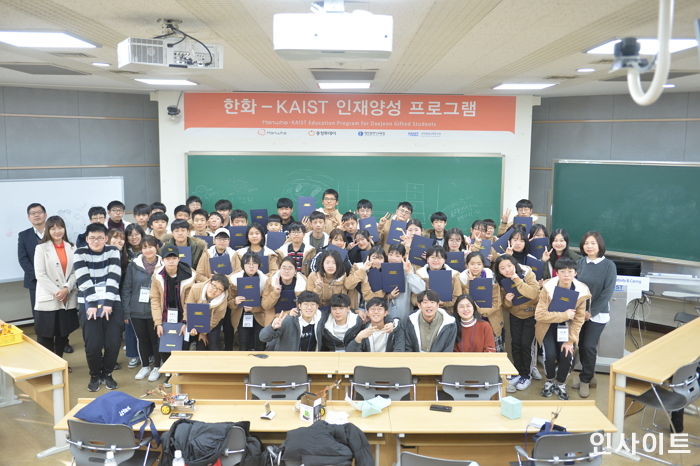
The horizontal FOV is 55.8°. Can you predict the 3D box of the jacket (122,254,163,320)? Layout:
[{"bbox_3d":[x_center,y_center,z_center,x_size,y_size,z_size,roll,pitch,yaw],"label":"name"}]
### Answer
[{"bbox_3d":[-2.171,0.540,6.947,0.450,0.690,0.300,-1,7,-11],"label":"jacket"}]

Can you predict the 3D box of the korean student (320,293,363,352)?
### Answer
[{"bbox_3d":[-0.078,1.114,5.940,0.470,1.140,0.480,0,7,0],"label":"korean student"}]

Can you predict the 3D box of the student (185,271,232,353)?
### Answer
[{"bbox_3d":[-1.372,0.970,6.422,0.480,1.171,0.580,0,7,-7],"label":"student"}]

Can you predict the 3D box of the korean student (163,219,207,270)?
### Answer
[{"bbox_3d":[-1.817,0.666,7.245,0.520,1.670,0.360,0,7,-3],"label":"korean student"}]

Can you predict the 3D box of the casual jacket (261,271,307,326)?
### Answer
[{"bbox_3d":[-0.658,0.658,6.638,0.500,0.620,0.380,0,7,-4],"label":"casual jacket"}]

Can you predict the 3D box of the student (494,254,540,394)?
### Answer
[{"bbox_3d":[1.665,0.897,6.608,0.500,1.400,0.460,2,8,12],"label":"student"}]

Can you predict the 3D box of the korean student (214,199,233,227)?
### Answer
[{"bbox_3d":[-1.559,0.468,8.146,0.480,1.730,0.340,0,8,-5],"label":"korean student"}]

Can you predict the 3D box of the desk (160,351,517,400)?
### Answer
[{"bbox_3d":[-0.089,1.394,5.346,2.800,0.750,0.450,0,8,0],"label":"desk"}]

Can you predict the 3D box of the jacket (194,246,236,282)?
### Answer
[{"bbox_3d":[-1.462,0.386,7.185,0.470,0.498,0.380,0,7,-7],"label":"jacket"}]

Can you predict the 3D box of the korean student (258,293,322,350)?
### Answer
[{"bbox_3d":[-0.536,1.072,6.166,0.580,1.120,0.620,0,7,-3],"label":"korean student"}]

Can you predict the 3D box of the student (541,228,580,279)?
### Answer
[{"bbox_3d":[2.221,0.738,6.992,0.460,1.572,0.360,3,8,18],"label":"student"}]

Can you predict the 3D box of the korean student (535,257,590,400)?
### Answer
[{"bbox_3d":[2.065,0.910,6.415,0.520,1.420,0.550,2,7,13],"label":"korean student"}]

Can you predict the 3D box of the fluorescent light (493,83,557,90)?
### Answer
[{"bbox_3d":[2.059,-1.727,7.842,0.600,0.070,0.620,0,7,0],"label":"fluorescent light"}]

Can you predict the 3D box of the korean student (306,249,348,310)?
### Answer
[{"bbox_3d":[-0.223,0.855,6.456,0.450,1.417,0.450,1,7,-1],"label":"korean student"}]

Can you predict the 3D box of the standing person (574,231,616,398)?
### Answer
[{"bbox_3d":[2.423,0.808,6.553,0.430,1.630,0.380,2,8,14],"label":"standing person"}]

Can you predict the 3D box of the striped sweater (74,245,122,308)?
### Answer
[{"bbox_3d":[-2.450,0.417,6.437,0.470,0.620,0.330,-1,8,-15],"label":"striped sweater"}]

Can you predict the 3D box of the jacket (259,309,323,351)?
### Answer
[{"bbox_3d":[-0.544,0.943,6.150,0.580,0.580,0.420,0,7,-4],"label":"jacket"}]

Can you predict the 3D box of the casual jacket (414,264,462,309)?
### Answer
[{"bbox_3d":[0.888,0.568,6.640,0.480,0.527,0.400,1,7,5],"label":"casual jacket"}]

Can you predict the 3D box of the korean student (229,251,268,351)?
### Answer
[{"bbox_3d":[-1.032,0.859,6.786,0.480,1.400,0.450,0,8,-3],"label":"korean student"}]

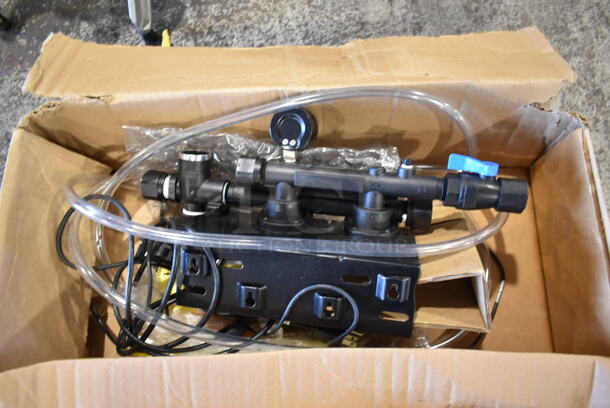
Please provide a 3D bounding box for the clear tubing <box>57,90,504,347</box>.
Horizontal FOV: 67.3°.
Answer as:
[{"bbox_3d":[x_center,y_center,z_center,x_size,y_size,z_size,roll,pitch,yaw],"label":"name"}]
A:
[{"bbox_3d":[-0.027,0.010,0.610,0.540,0.220,0.340,-1,71,2],"label":"clear tubing"}]

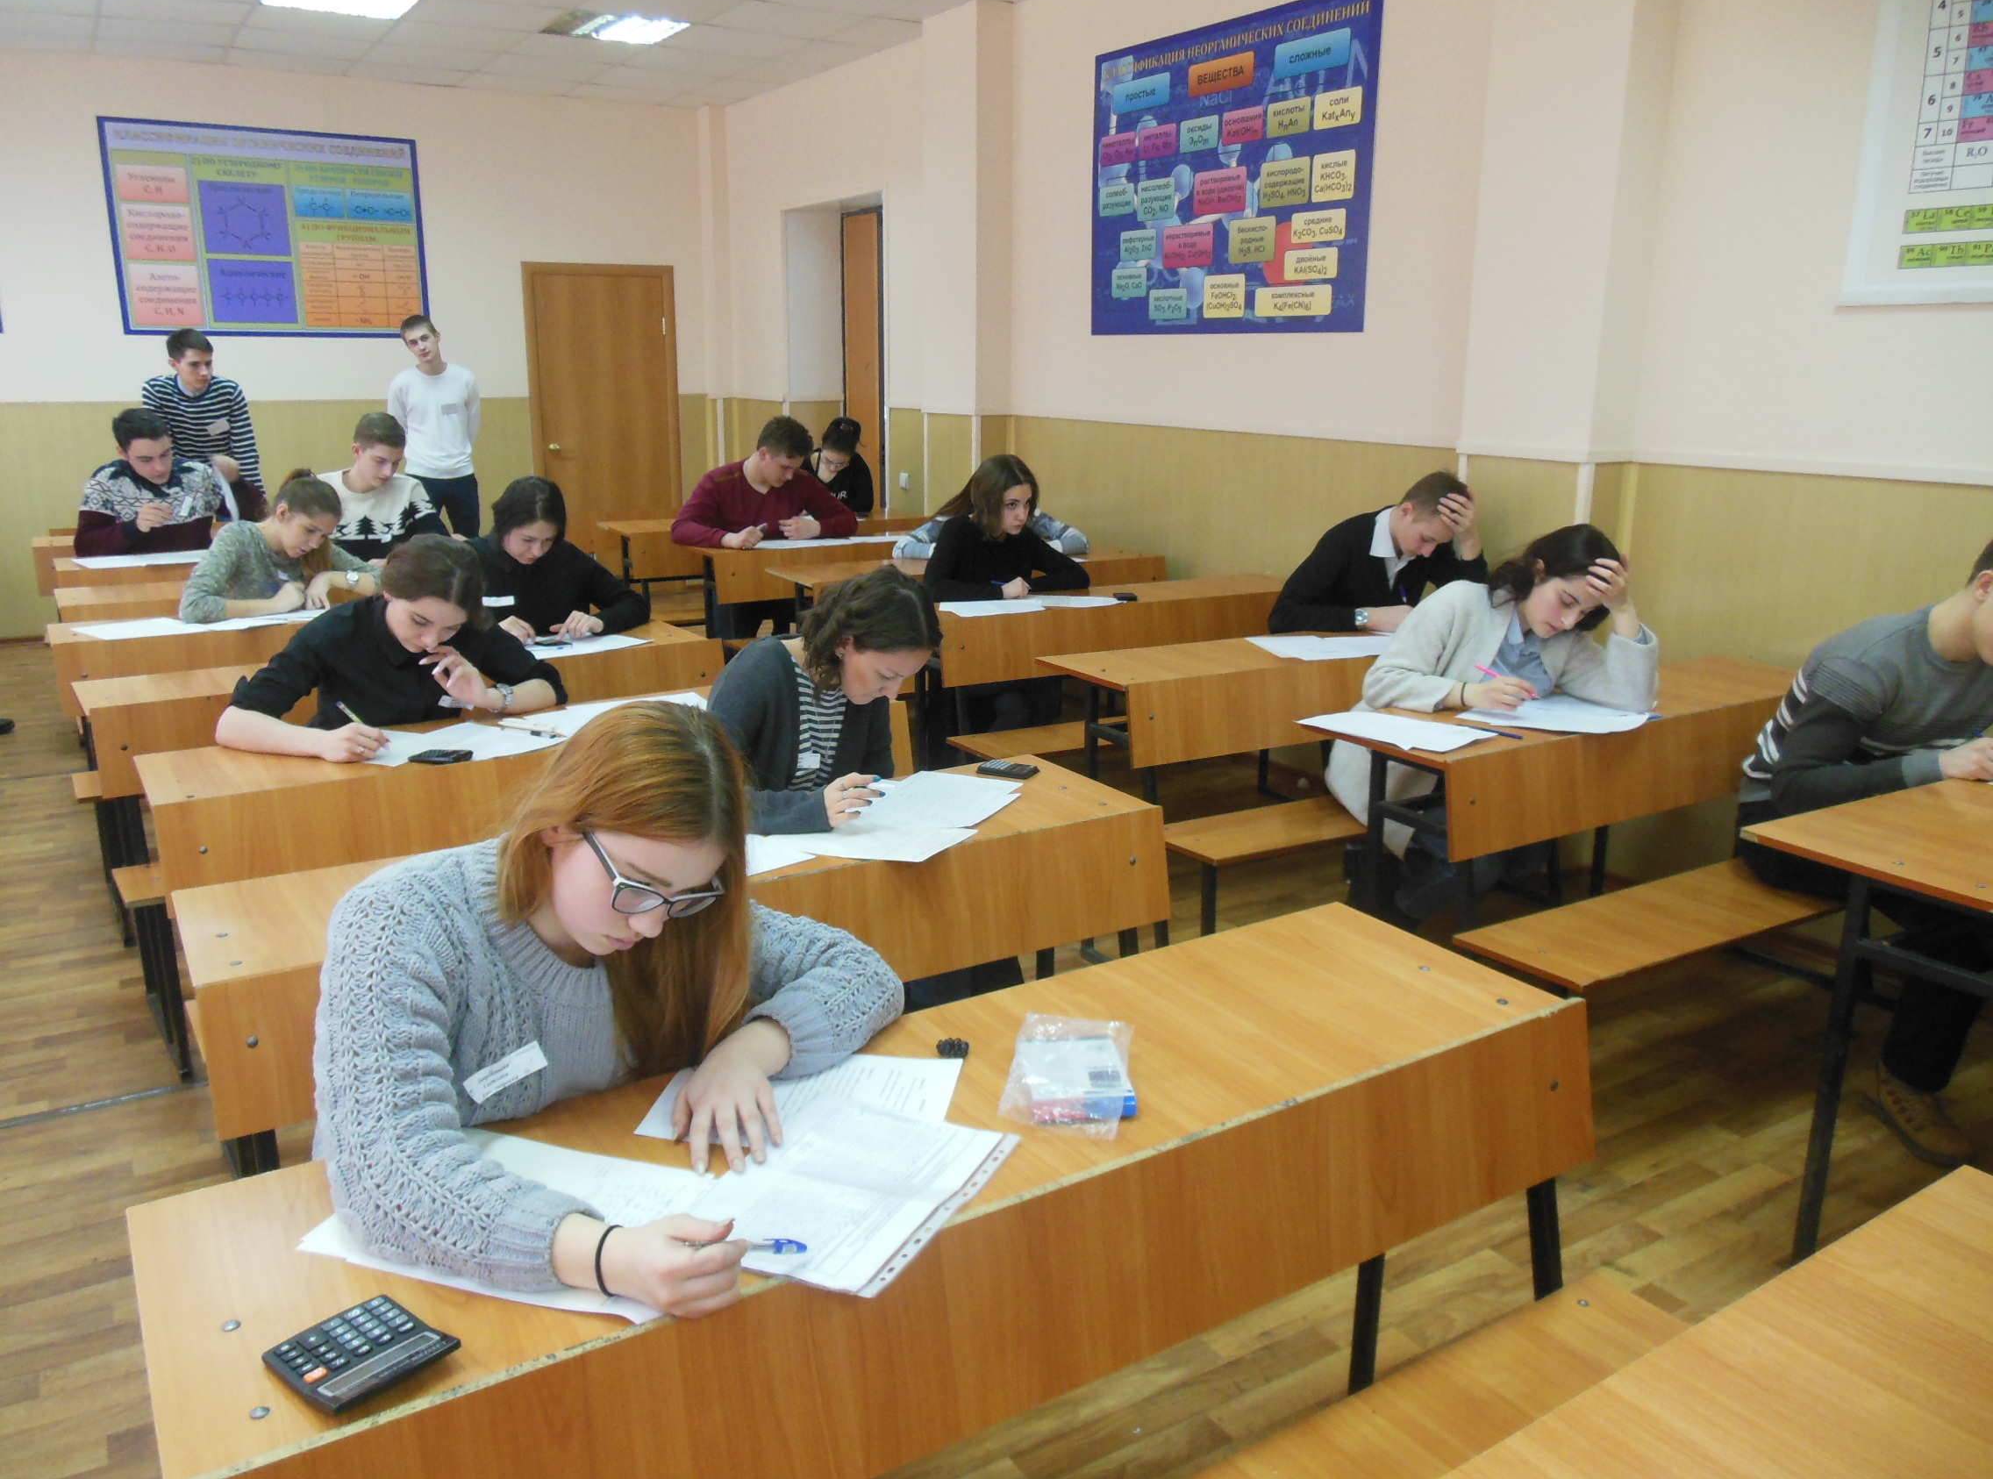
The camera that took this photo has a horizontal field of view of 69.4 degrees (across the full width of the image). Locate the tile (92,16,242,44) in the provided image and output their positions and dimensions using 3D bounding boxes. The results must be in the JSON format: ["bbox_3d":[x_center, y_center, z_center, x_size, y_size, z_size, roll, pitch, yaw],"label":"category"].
[{"bbox_3d":[-4.137,-3.527,7.162,0.600,0.018,0.600,-8,17,-31],"label":"tile"}]

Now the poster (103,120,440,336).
[{"bbox_3d":[-4.068,-2.843,8.109,1.570,1.110,0.020,-8,17,-30],"label":"poster"}]

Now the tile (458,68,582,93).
[{"bbox_3d":[-2.724,-3.759,8.255,0.600,0.020,0.500,-8,17,-31],"label":"tile"}]

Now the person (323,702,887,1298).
[{"bbox_3d":[-0.379,0.522,1.586,0.630,1.180,0.780,-12,19,-40],"label":"person"}]

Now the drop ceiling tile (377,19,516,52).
[{"bbox_3d":[-2.668,-3.467,7.108,0.600,0.020,0.600,-8,17,-30],"label":"drop ceiling tile"}]

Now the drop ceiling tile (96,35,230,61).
[{"bbox_3d":[-4.423,-3.647,7.608,0.600,0.018,0.490,-8,17,-31],"label":"drop ceiling tile"}]

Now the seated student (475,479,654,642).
[{"bbox_3d":[-1.345,-0.205,4.417,0.550,1.195,0.700,-8,17,-31],"label":"seated student"}]

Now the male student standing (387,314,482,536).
[{"bbox_3d":[-3.204,-1.524,8.275,0.510,1.760,0.310,-9,17,-33],"label":"male student standing"}]

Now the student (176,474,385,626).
[{"bbox_3d":[-2.213,-0.250,4.516,0.590,1.180,0.720,-11,18,-38],"label":"student"}]

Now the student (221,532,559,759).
[{"bbox_3d":[-1.355,0.118,3.257,0.670,1.165,0.740,-8,17,-31],"label":"student"}]

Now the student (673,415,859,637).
[{"bbox_3d":[-1.070,-0.801,6.507,0.870,1.283,0.720,-8,17,-31],"label":"student"}]

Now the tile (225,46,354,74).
[{"bbox_3d":[-3.870,-3.705,7.859,0.600,0.018,0.500,-8,17,-31],"label":"tile"}]

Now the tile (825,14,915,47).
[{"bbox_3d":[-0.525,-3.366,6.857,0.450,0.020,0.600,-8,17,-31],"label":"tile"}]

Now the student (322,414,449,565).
[{"bbox_3d":[-2.351,-0.584,5.544,0.550,1.317,0.680,-8,17,-31],"label":"student"}]

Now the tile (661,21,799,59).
[{"bbox_3d":[-1.315,-3.481,7.223,0.600,0.020,0.600,-8,17,-30],"label":"tile"}]

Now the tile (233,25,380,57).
[{"bbox_3d":[-3.503,-3.527,7.301,0.600,0.020,0.600,-8,17,-30],"label":"tile"}]

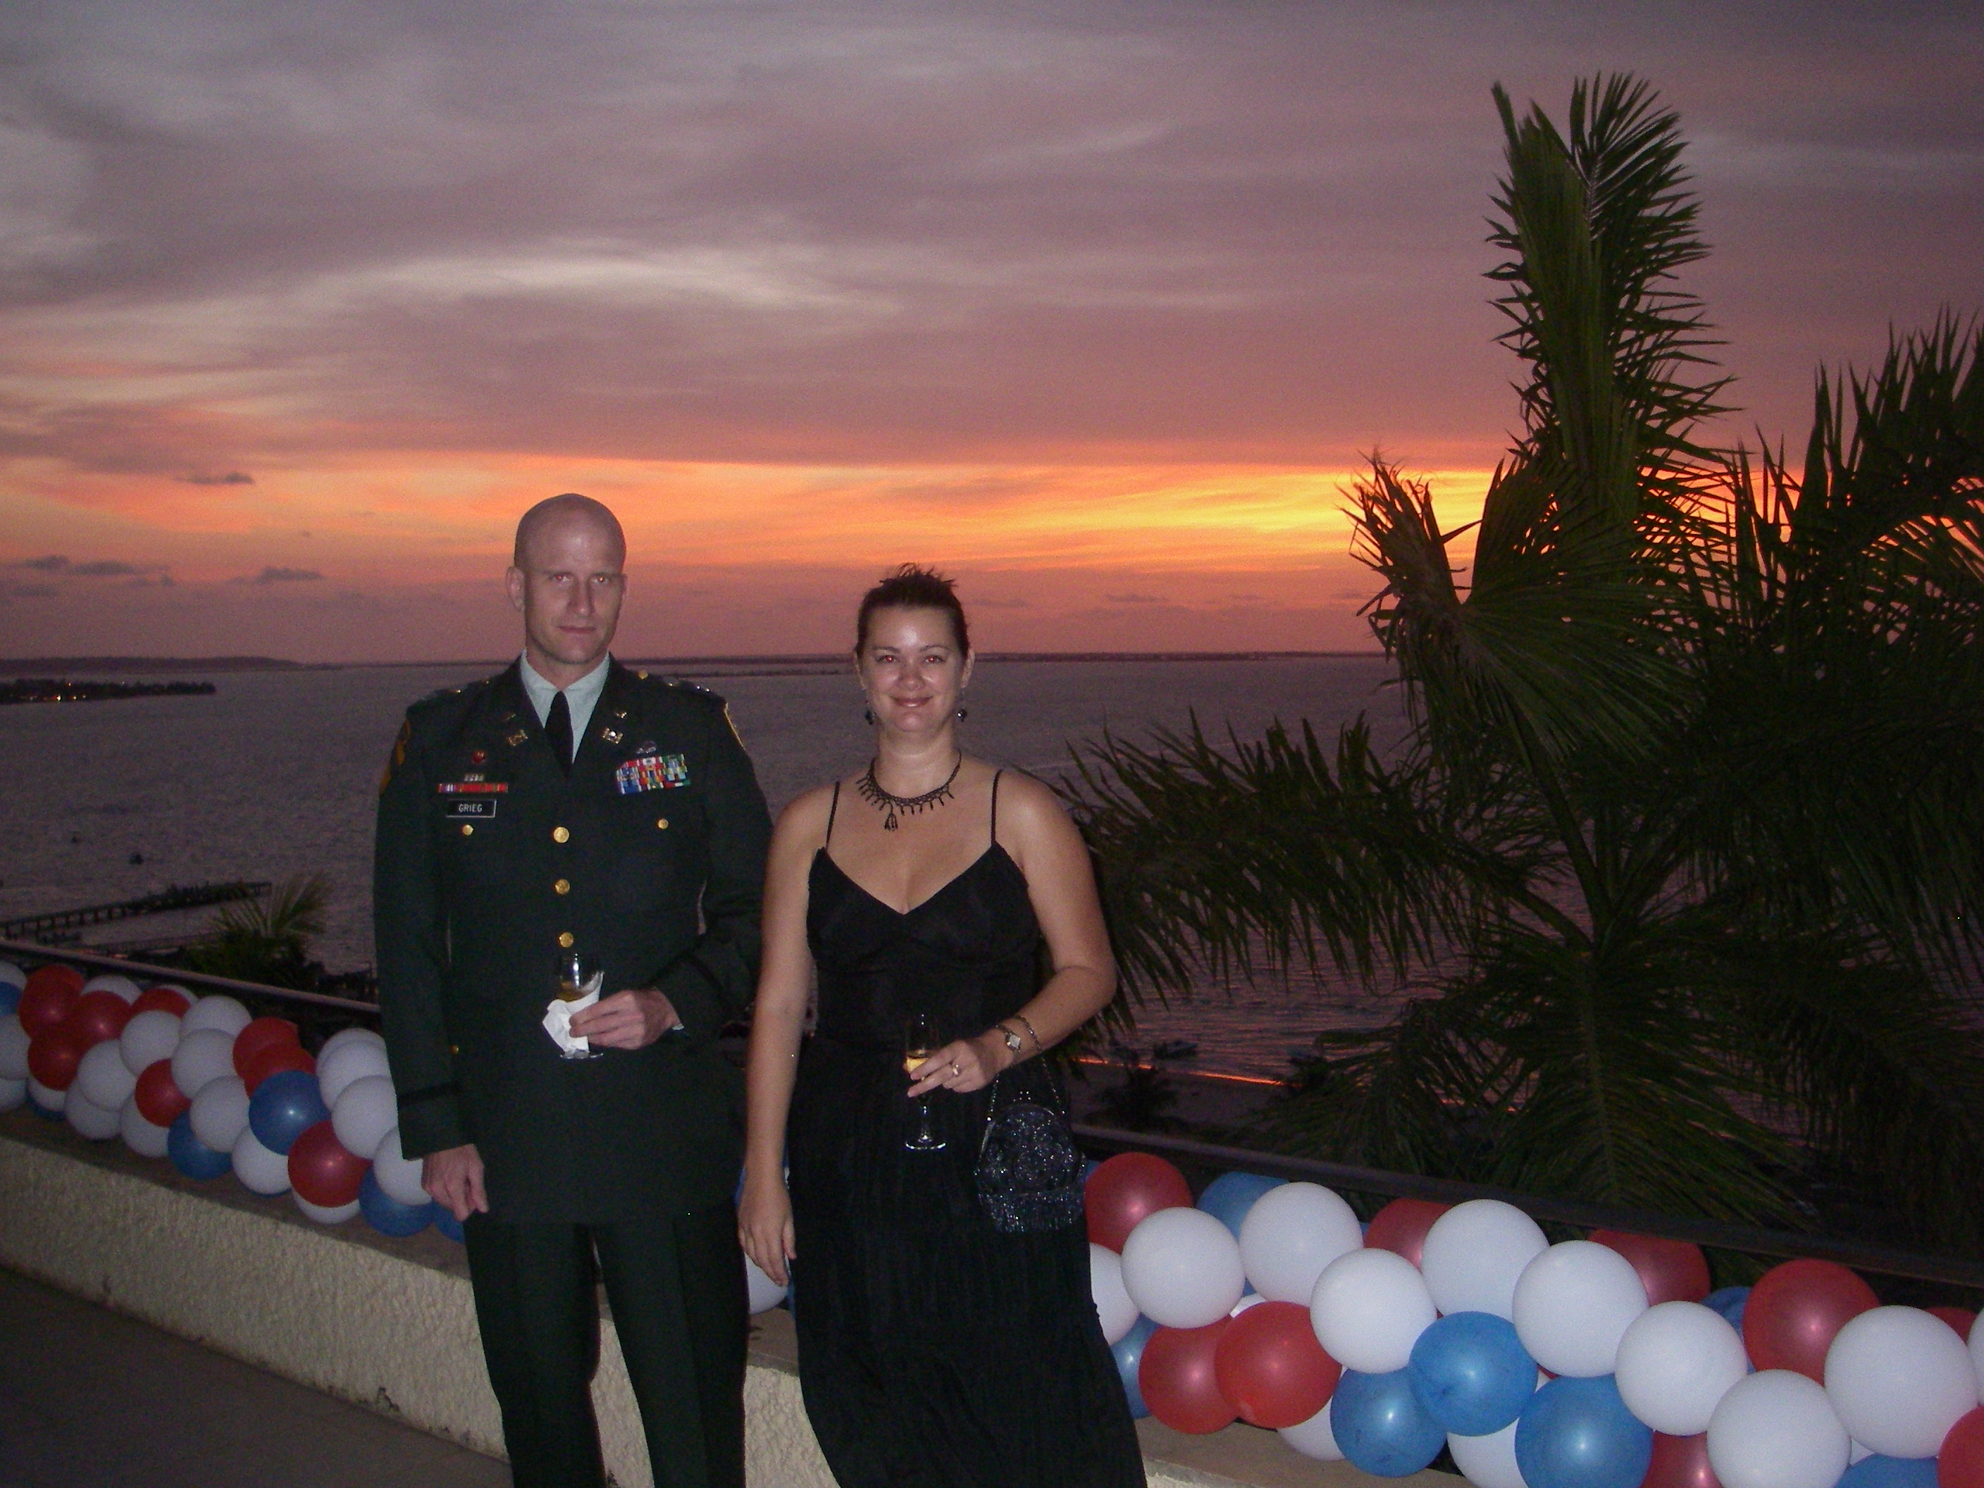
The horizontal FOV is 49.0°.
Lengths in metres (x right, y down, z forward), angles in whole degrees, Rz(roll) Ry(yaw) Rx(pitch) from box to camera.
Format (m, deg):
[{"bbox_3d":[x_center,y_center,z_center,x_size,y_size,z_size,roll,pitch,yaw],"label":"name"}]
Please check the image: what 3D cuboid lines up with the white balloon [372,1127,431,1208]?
[{"bbox_3d":[-1.237,0.901,4.665,0.175,0.179,0.179,1,3,41],"label":"white balloon"}]

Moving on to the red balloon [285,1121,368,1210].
[{"bbox_3d":[-1.446,0.921,4.764,0.182,0.186,0.186,1,3,41],"label":"red balloon"}]

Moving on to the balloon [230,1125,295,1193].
[{"bbox_3d":[-1.731,0.991,5.204,0.174,0.178,0.178,1,3,41],"label":"balloon"}]

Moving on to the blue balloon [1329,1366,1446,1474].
[{"bbox_3d":[0.603,1.020,3.290,0.180,0.188,0.180,-1,2,0],"label":"blue balloon"}]

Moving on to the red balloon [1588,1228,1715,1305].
[{"bbox_3d":[0.947,0.769,3.127,0.176,0.179,0.179,1,3,41],"label":"red balloon"}]

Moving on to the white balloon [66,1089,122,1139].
[{"bbox_3d":[-2.336,0.950,5.694,0.169,0.175,0.172,1,3,41],"label":"white balloon"}]

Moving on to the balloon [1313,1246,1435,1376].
[{"bbox_3d":[0.521,0.772,2.970,0.174,0.181,0.178,-1,2,0],"label":"balloon"}]

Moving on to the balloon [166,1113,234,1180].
[{"bbox_3d":[-1.946,0.989,5.367,0.175,0.178,0.178,1,3,41],"label":"balloon"}]

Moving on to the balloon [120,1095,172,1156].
[{"bbox_3d":[-2.112,0.957,5.500,0.176,0.183,0.176,-1,2,0],"label":"balloon"}]

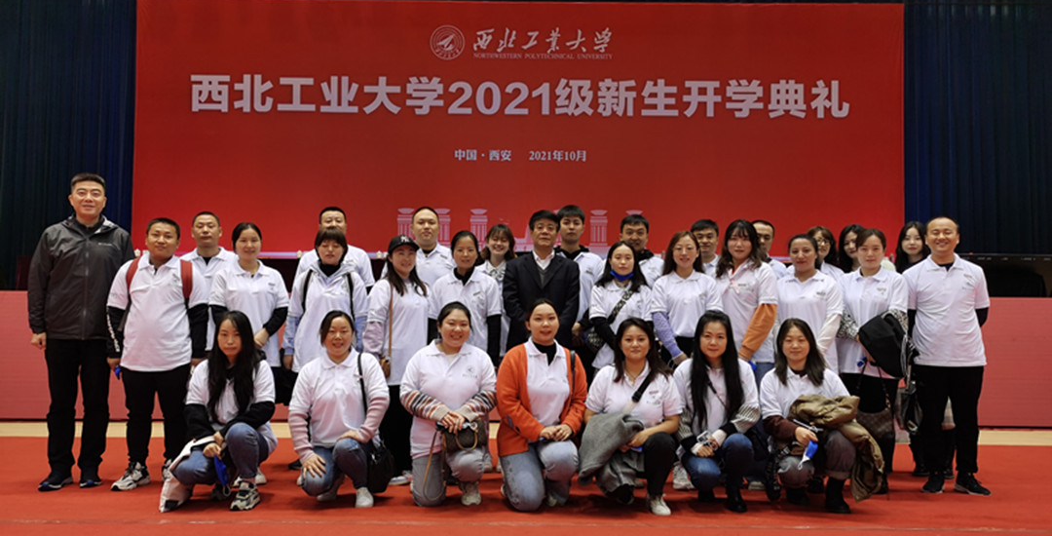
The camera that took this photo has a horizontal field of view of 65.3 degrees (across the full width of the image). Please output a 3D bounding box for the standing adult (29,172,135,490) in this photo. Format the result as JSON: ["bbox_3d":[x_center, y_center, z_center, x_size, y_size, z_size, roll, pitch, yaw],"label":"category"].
[{"bbox_3d":[-2.681,0.374,4.970,0.580,1.870,0.340,1,-1,-15],"label":"standing adult"}]

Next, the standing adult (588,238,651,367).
[{"bbox_3d":[0.617,0.586,5.382,0.450,1.537,0.340,1,-1,4],"label":"standing adult"}]

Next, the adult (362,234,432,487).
[{"bbox_3d":[-0.804,0.568,5.150,0.460,1.545,0.320,0,-1,-9],"label":"adult"}]

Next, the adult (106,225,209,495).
[{"bbox_3d":[-2.260,0.512,5.030,0.580,1.639,0.330,1,-1,-19],"label":"adult"}]

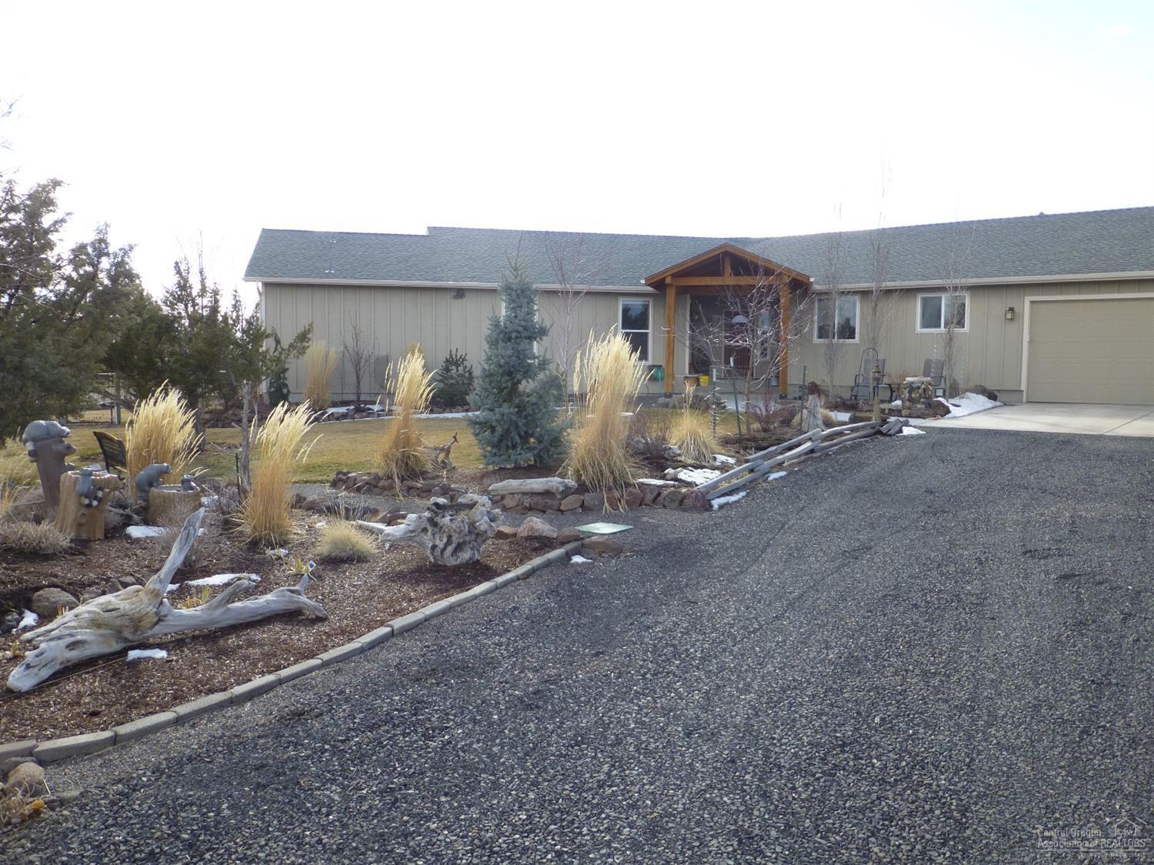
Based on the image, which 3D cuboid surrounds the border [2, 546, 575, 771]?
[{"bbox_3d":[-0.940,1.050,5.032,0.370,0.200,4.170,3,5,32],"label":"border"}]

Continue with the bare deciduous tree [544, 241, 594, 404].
[{"bbox_3d":[-0.237,-2.751,22.500,1.150,4.250,1.150,0,5,-12],"label":"bare deciduous tree"}]

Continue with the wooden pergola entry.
[{"bbox_3d":[4.116,-2.963,24.161,4.200,3.900,3.000,2,5,12],"label":"wooden pergola entry"}]

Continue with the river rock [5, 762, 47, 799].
[{"bbox_3d":[-1.973,1.250,3.223,0.145,0.115,0.130,-2,5,-32],"label":"river rock"}]

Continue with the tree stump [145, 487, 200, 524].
[{"bbox_3d":[-3.848,0.697,8.583,0.480,0.370,0.460,-2,5,-24],"label":"tree stump"}]

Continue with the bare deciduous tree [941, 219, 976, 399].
[{"bbox_3d":[9.375,-3.026,22.200,0.750,4.200,0.750,4,6,37],"label":"bare deciduous tree"}]

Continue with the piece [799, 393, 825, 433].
[{"bbox_3d":[4.541,-0.375,17.400,0.450,0.760,0.420,2,5,18],"label":"piece"}]

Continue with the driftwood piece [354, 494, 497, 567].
[{"bbox_3d":[-1.055,0.689,6.362,0.960,0.490,0.460,0,4,-3],"label":"driftwood piece"}]

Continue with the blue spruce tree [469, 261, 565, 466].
[{"bbox_3d":[-0.640,-0.737,9.673,1.020,2.220,1.000,0,4,-4],"label":"blue spruce tree"}]

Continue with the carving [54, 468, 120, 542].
[{"bbox_3d":[-4.280,0.631,7.874,0.520,0.600,0.460,-2,5,-29],"label":"carving"}]

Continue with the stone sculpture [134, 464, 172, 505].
[{"bbox_3d":[-3.511,0.425,7.448,0.290,0.355,0.180,-1,4,-17],"label":"stone sculpture"}]

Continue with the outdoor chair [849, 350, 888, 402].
[{"bbox_3d":[7.455,-1.417,23.000,0.720,1.200,0.800,4,6,33],"label":"outdoor chair"}]

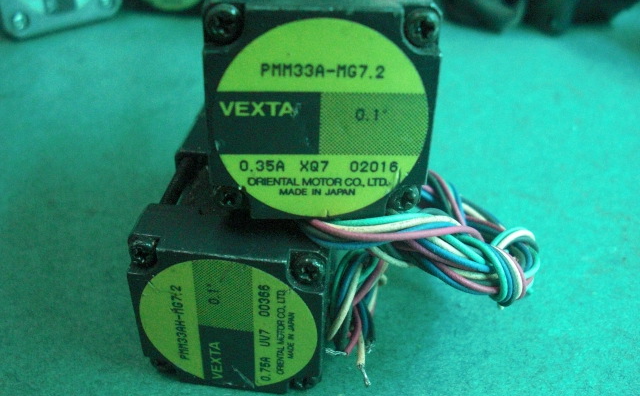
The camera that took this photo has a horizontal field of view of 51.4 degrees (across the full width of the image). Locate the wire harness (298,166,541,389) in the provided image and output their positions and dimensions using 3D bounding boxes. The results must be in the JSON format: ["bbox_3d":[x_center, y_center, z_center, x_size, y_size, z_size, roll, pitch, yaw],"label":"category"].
[{"bbox_3d":[0.019,0.007,0.112,0.040,0.029,0.042,6,37,4],"label":"wire harness"}]

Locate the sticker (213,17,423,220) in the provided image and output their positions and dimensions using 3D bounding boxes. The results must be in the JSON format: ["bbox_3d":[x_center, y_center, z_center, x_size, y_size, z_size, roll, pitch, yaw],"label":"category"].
[{"bbox_3d":[0.000,-0.009,0.082,0.027,0.027,0.001,0,30,-3],"label":"sticker"}]

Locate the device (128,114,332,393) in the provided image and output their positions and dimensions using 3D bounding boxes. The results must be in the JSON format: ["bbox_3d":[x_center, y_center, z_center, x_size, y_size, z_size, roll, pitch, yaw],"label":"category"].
[{"bbox_3d":[-0.010,0.003,0.121,0.028,0.028,0.056,6,37,4],"label":"device"}]

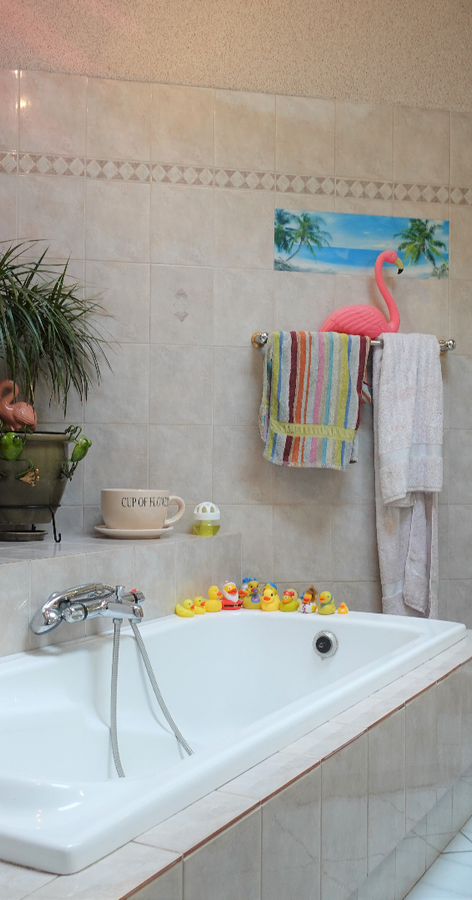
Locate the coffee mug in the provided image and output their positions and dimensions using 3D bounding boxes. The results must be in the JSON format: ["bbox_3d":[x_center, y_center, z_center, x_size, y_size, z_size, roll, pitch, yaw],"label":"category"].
[{"bbox_3d":[-0.268,0.182,2.645,0.255,0.118,0.198,1,-1,-32],"label":"coffee mug"}]

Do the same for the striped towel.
[{"bbox_3d":[0.252,-0.158,2.860,0.360,0.440,0.110,1,-1,-11],"label":"striped towel"}]

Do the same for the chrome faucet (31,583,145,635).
[{"bbox_3d":[-0.332,0.365,2.117,0.165,0.098,0.345,0,-1,28],"label":"chrome faucet"}]

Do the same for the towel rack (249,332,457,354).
[{"bbox_3d":[0.383,-0.344,2.883,0.670,0.052,0.082,1,-1,-12],"label":"towel rack"}]

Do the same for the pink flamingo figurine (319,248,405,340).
[{"bbox_3d":[0.402,-0.497,2.867,0.280,0.292,0.095,1,-1,-12],"label":"pink flamingo figurine"}]

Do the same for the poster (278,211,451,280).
[{"bbox_3d":[0.419,-0.668,2.932,0.600,0.197,0.010,1,-1,-12],"label":"poster"}]

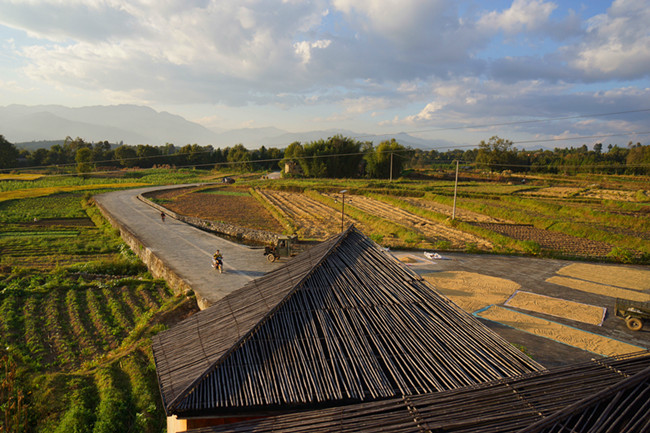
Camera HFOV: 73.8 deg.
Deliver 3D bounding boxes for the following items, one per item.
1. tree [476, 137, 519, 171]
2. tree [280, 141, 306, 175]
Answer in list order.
[{"bbox_3d":[59.730,-21.810,150.000,14.250,11.660,12.110,0,9,0],"label":"tree"},{"bbox_3d":[-9.450,-16.800,126.000,6.840,9.360,6.500,0,9,0],"label":"tree"}]

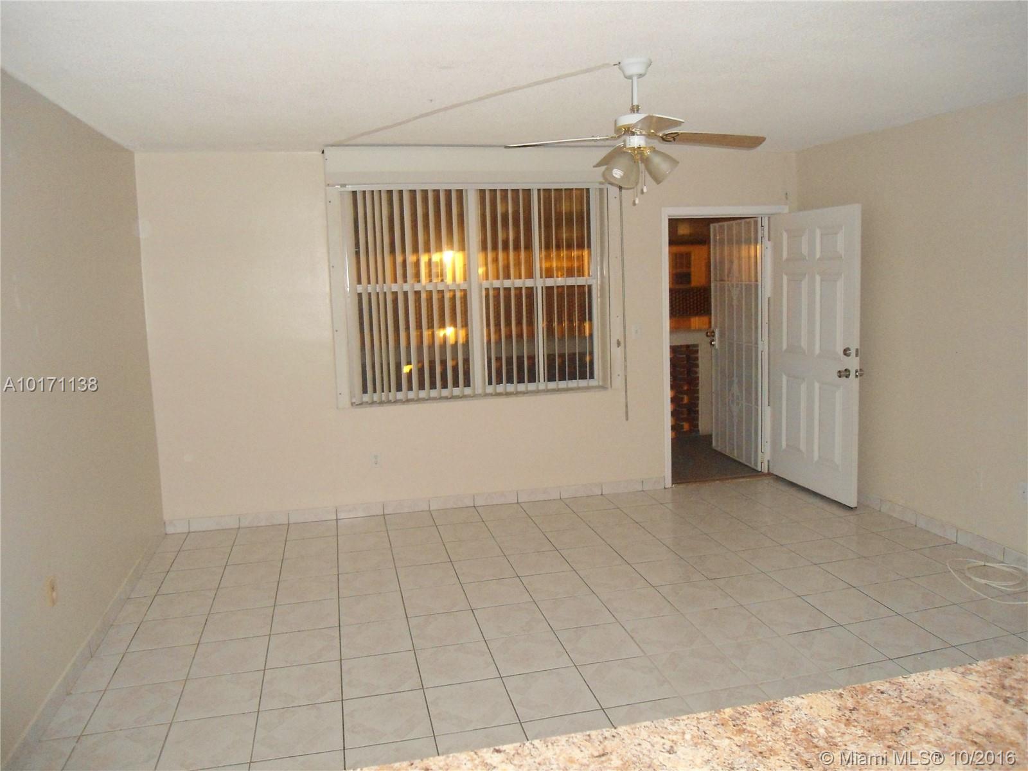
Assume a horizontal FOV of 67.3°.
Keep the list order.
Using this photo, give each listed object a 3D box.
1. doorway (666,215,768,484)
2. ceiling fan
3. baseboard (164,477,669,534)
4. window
[{"bbox_3d":[1.570,-0.261,5.939,0.900,2.060,0.150,-4,9,-13],"label":"doorway"},{"bbox_3d":[0.468,-0.991,2.981,1.020,0.520,1.020,-2,8,-4],"label":"ceiling fan"},{"bbox_3d":[-0.576,0.855,5.529,3.581,0.090,0.020,-4,9,-13],"label":"baseboard"},{"bbox_3d":[-0.237,-0.655,5.424,1.832,1.463,0.090,-4,9,-13],"label":"window"}]

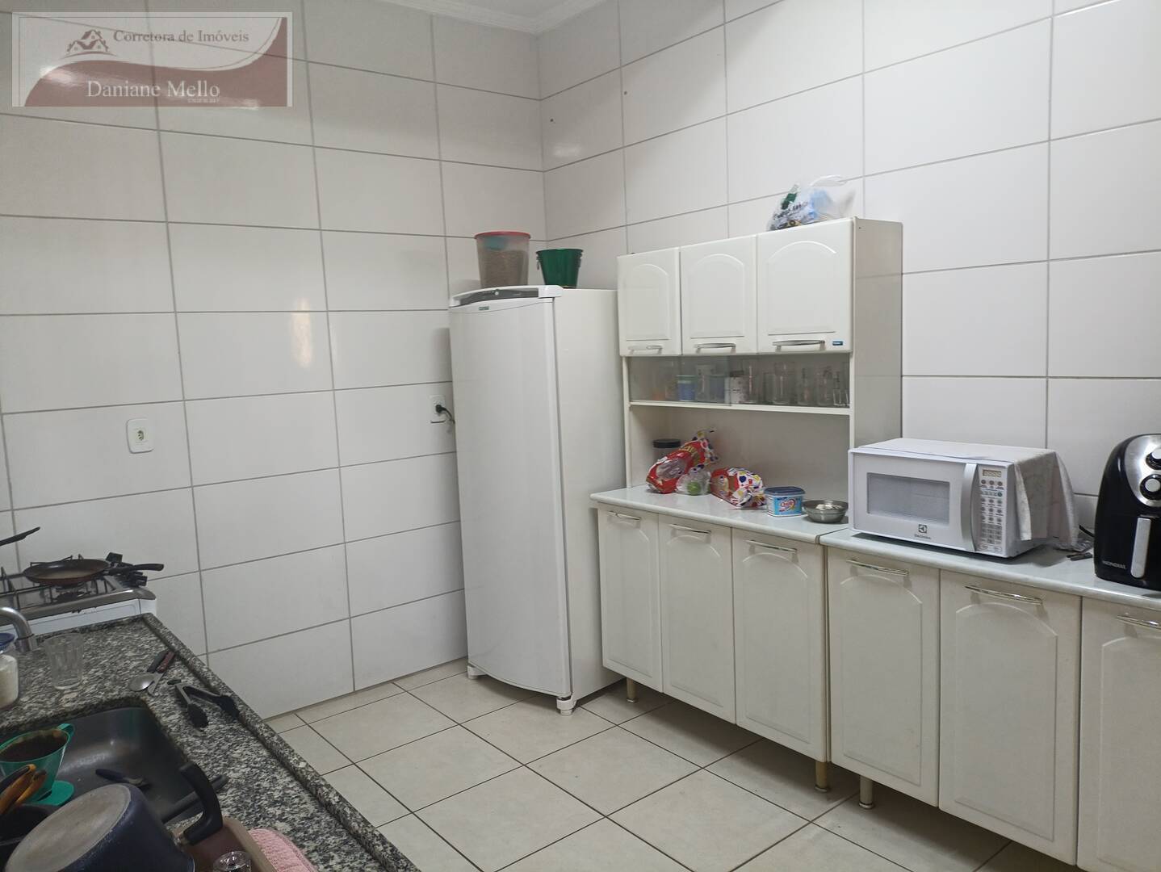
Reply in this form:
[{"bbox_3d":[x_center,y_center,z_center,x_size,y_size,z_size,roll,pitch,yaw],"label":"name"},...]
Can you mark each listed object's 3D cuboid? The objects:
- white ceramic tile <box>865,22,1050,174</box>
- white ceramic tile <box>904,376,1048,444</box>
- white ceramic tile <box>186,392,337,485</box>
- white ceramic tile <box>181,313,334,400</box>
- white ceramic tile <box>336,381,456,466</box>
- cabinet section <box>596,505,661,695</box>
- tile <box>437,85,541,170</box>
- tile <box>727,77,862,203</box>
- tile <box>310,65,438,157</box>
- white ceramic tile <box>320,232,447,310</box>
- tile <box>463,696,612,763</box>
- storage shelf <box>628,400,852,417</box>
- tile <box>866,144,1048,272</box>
[{"bbox_3d":[1.103,-0.989,2.503,0.012,0.322,0.573,-8,8,-38],"label":"white ceramic tile"},{"bbox_3d":[1.145,-0.021,2.614,0.012,0.322,0.573,-8,8,-38],"label":"white ceramic tile"},{"bbox_3d":[-1.245,0.001,3.321,0.567,0.322,0.012,-8,8,-37],"label":"white ceramic tile"},{"bbox_3d":[-1.266,-0.323,3.301,0.570,0.324,0.010,-7,8,-37],"label":"white ceramic tile"},{"bbox_3d":[-0.797,-0.057,3.679,0.570,0.324,0.010,-7,8,-37],"label":"white ceramic tile"},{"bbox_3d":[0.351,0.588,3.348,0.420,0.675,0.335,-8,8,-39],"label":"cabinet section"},{"bbox_3d":[-0.401,-1.394,3.820,0.538,0.320,0.010,-7,8,-37],"label":"tile"},{"bbox_3d":[0.742,-1.024,2.951,0.012,0.322,0.573,-8,8,-38],"label":"tile"},{"bbox_3d":[-0.842,-1.338,3.491,0.563,0.320,0.010,-7,8,-37],"label":"tile"},{"bbox_3d":[-0.825,-0.703,3.594,0.567,0.322,0.012,-8,8,-37],"label":"white ceramic tile"},{"bbox_3d":[-0.165,1.122,3.241,0.431,0.010,0.436,-8,8,-39],"label":"tile"},{"bbox_3d":[0.613,-0.116,3.067,0.255,0.026,1.010,-8,8,-39],"label":"storage shelf"},{"bbox_3d":[1.128,-0.673,2.563,0.010,0.324,0.570,-8,8,-39],"label":"tile"}]

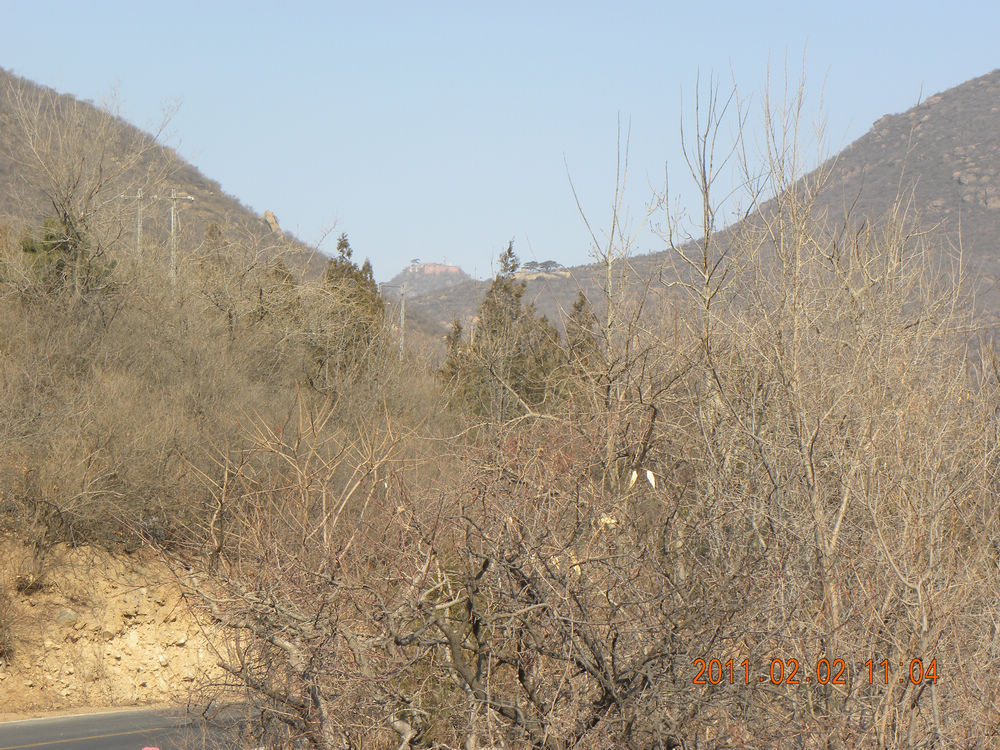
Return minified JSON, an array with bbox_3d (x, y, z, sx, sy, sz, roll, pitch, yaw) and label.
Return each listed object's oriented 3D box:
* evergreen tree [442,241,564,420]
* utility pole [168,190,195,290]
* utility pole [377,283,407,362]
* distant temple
[{"bbox_3d":[0.104,-1.261,90.000,3.620,5.459,3.400,1,-3,0],"label":"evergreen tree"},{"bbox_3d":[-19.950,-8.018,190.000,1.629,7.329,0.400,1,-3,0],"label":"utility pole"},{"bbox_3d":[-8.942,-3.791,250.000,2.473,7.665,0.400,1,-3,0],"label":"utility pole"},{"bbox_3d":[-47.506,-76.880,2200.000,40.616,9.429,17.000,1,-3,0],"label":"distant temple"}]

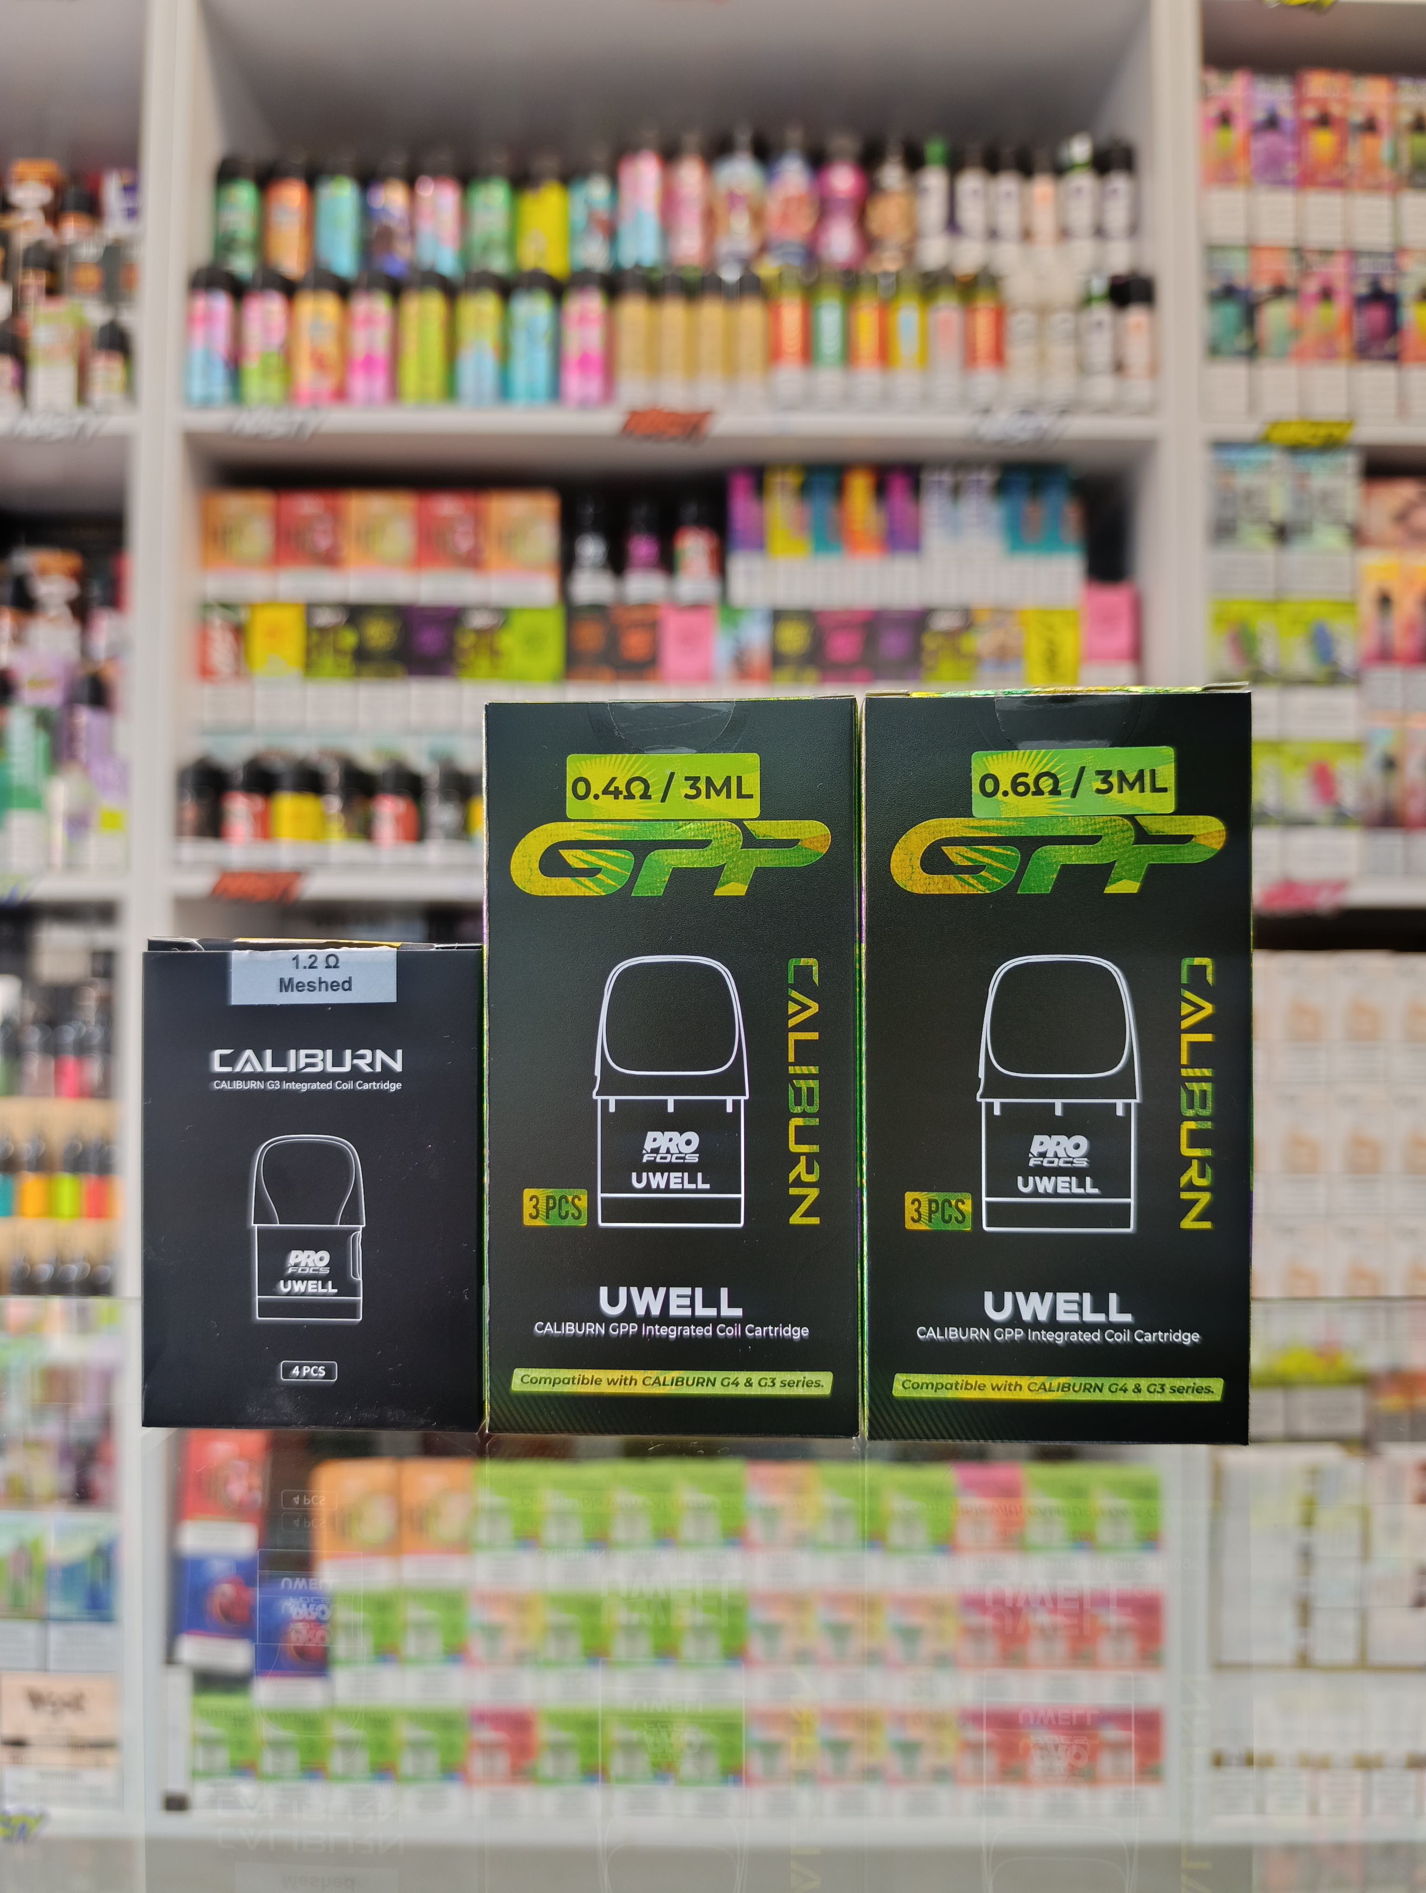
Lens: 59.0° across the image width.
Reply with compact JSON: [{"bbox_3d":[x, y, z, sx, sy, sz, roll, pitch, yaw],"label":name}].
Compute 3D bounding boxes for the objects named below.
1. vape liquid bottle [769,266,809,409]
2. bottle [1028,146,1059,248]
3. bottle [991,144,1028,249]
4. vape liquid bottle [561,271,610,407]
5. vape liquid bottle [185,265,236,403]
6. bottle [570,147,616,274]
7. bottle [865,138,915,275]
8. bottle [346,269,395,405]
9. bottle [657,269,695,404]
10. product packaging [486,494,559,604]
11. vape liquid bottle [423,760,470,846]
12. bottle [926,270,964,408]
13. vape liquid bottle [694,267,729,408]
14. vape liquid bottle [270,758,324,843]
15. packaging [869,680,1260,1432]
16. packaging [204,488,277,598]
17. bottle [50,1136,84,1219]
[{"bbox_3d":[0.061,-0.481,1.005,0.031,0.115,0.031,0,-2,0],"label":"vape liquid bottle"},{"bbox_3d":[0.247,-0.547,0.942,0.026,0.097,0.026,0,-2,0],"label":"bottle"},{"bbox_3d":[0.222,-0.547,0.942,0.027,0.097,0.027,0,-2,0],"label":"bottle"},{"bbox_3d":[-0.102,-0.481,1.008,0.038,0.114,0.038,0,-2,0],"label":"vape liquid bottle"},{"bbox_3d":[-0.401,-0.481,1.008,0.038,0.114,0.038,0,-2,0],"label":"vape liquid bottle"},{"bbox_3d":[-0.092,-0.549,0.964,0.036,0.109,0.036,0,-2,0],"label":"bottle"},{"bbox_3d":[0.141,-0.589,1.005,0.038,0.110,0.038,0,-1,0],"label":"bottle"},{"bbox_3d":[-0.273,-0.481,1.008,0.038,0.114,0.038,0,-2,0],"label":"bottle"},{"bbox_3d":[-0.029,-0.480,1.005,0.030,0.114,0.030,0,-2,0],"label":"bottle"},{"bbox_3d":[-0.141,-0.292,0.940,0.051,0.083,0.030,0,-2,0],"label":"product packaging"},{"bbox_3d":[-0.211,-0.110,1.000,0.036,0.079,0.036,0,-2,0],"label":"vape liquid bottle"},{"bbox_3d":[0.166,-0.428,0.900,0.028,0.105,0.028,0,-2,0],"label":"bottle"},{"bbox_3d":[-0.002,-0.428,0.900,0.028,0.105,0.028,0,-2,0],"label":"vape liquid bottle"},{"bbox_3d":[-0.297,-0.102,0.900,0.036,0.063,0.036,0,-2,0],"label":"vape liquid bottle"},{"bbox_3d":[0.060,0.021,0.229,0.066,0.130,0.021,0,-1,3],"label":"packaging"},{"bbox_3d":[-0.366,-0.309,0.989,0.056,0.087,0.027,0,-1,0],"label":"packaging"},{"bbox_3d":[-0.513,0.184,1.000,0.024,0.069,0.024,0,-2,0],"label":"bottle"}]

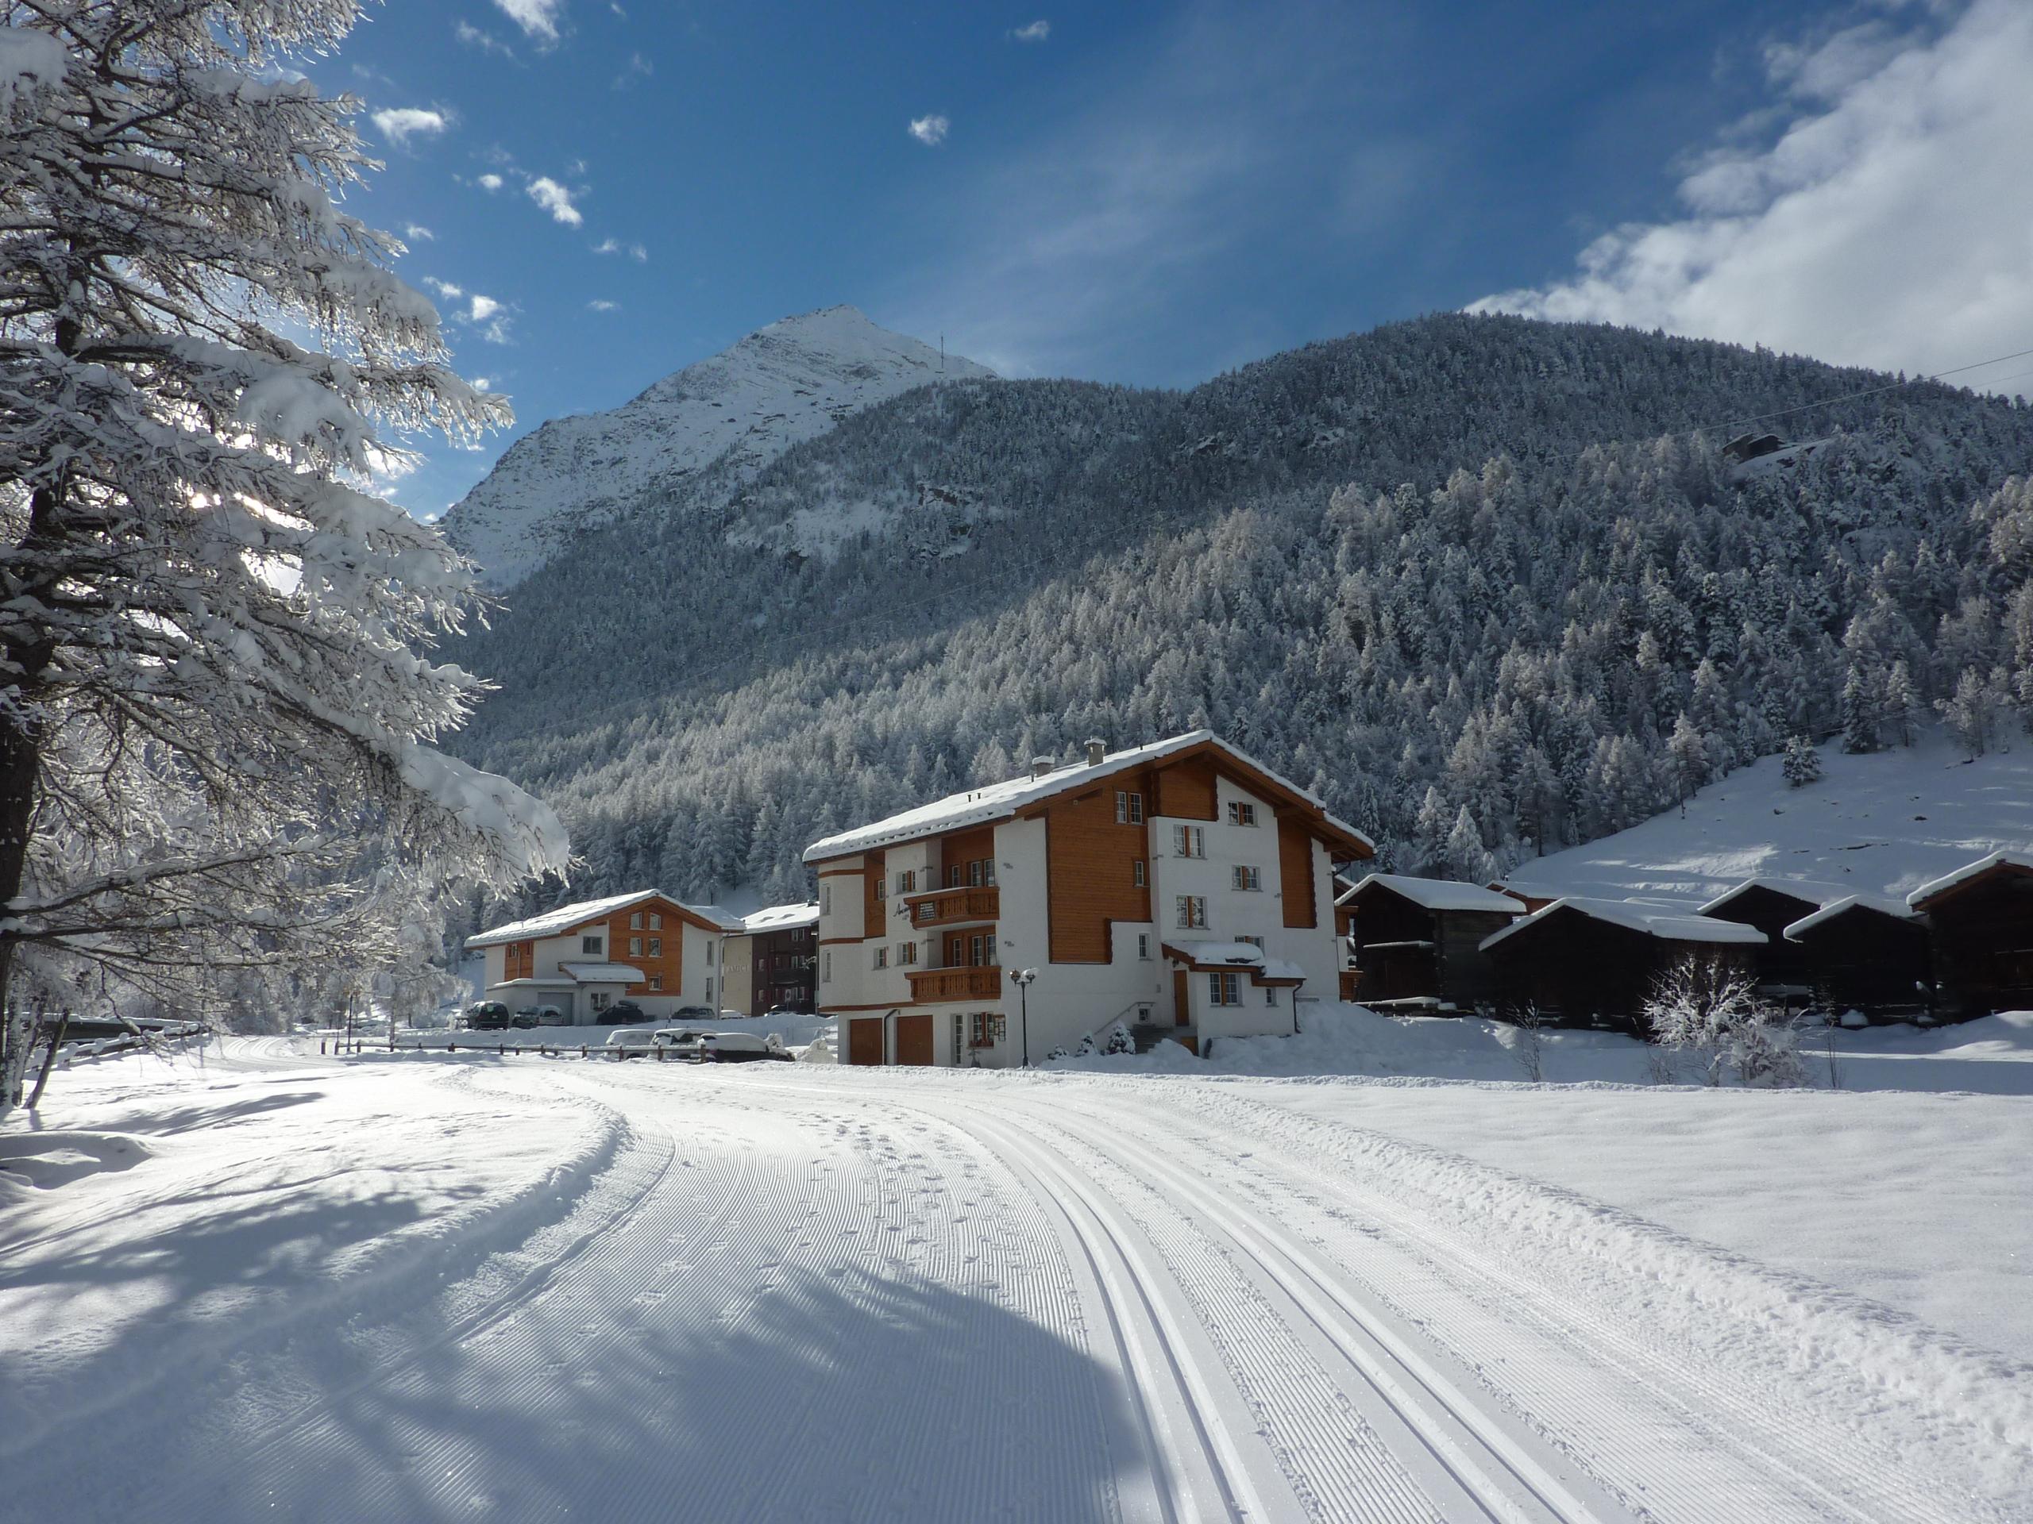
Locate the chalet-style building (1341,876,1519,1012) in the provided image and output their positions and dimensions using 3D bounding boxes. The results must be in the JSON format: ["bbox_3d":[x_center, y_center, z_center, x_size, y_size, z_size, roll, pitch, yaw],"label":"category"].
[{"bbox_3d":[20.233,9.160,72.340,7.200,7.000,6.400,6,-13,-35],"label":"chalet-style building"}]

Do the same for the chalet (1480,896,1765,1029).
[{"bbox_3d":[24.470,8.476,59.155,7.500,5.700,8.000,6,-13,-35],"label":"chalet"}]

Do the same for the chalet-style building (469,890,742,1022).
[{"bbox_3d":[-31.684,15.117,112.567,14.500,10.000,18.000,7,-14,-39],"label":"chalet-style building"}]

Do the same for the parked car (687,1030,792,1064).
[{"bbox_3d":[-13.095,13.848,71.000,4.300,1.600,1.800,6,-13,-33],"label":"parked car"}]

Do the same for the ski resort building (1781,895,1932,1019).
[{"bbox_3d":[33.384,7.549,55.161,6.700,5.150,5.200,6,-13,-35],"label":"ski resort building"}]

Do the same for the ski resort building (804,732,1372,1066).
[{"bbox_3d":[2.966,6.163,60.861,18.600,12.600,16.400,6,-13,-35],"label":"ski resort building"}]

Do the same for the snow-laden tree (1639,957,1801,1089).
[{"bbox_3d":[18.032,6.673,37.500,3.900,3.500,3.600,-6,-12,25],"label":"snow-laden tree"}]

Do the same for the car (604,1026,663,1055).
[{"bbox_3d":[-19.367,14.785,77.000,4.300,1.600,1.800,6,-13,-33],"label":"car"}]

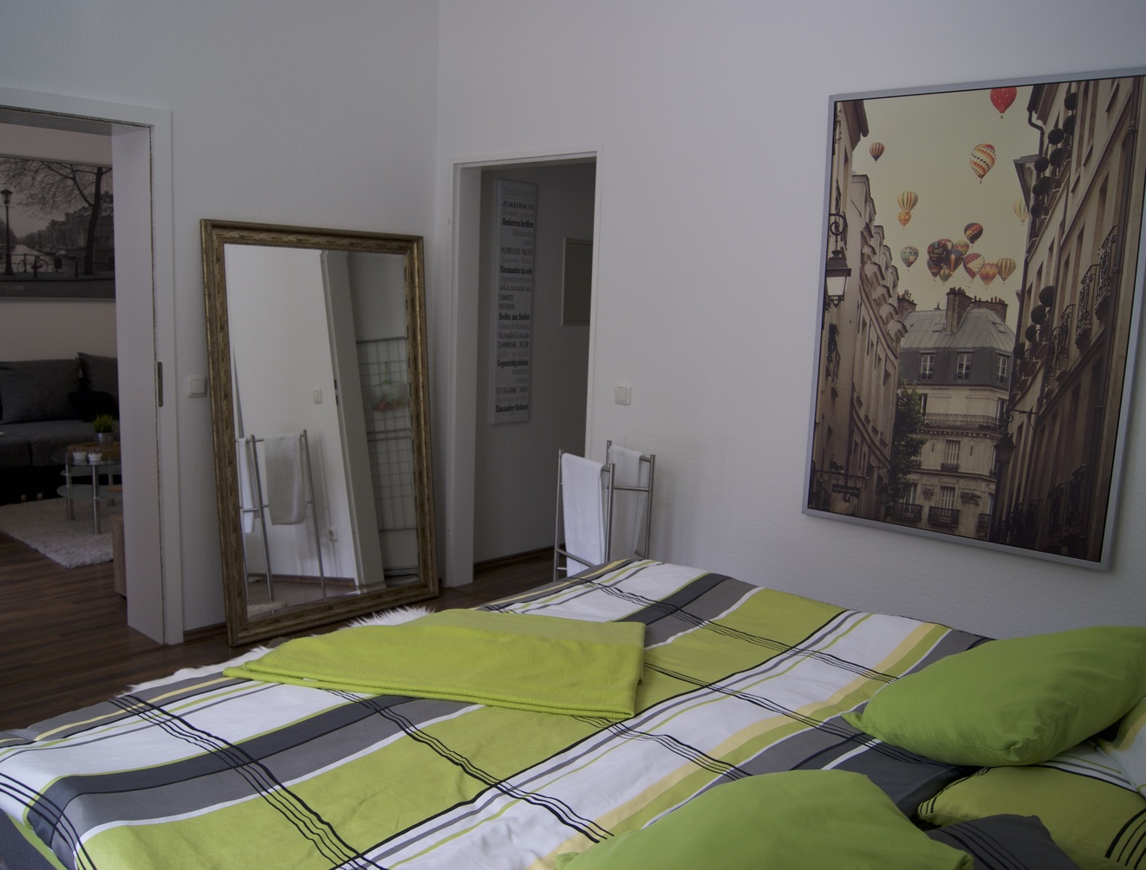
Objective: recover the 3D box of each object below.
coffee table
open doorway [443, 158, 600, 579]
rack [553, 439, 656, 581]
[{"bbox_3d":[-2.763,0.278,5.758,0.580,0.420,1.000,-1,9,-19],"label":"coffee table"},{"bbox_3d":[-0.211,-0.206,4.378,0.835,1.990,0.160,8,10,38],"label":"open doorway"},{"bbox_3d":[0.111,0.488,3.563,0.315,0.870,0.440,-3,9,-30],"label":"rack"}]

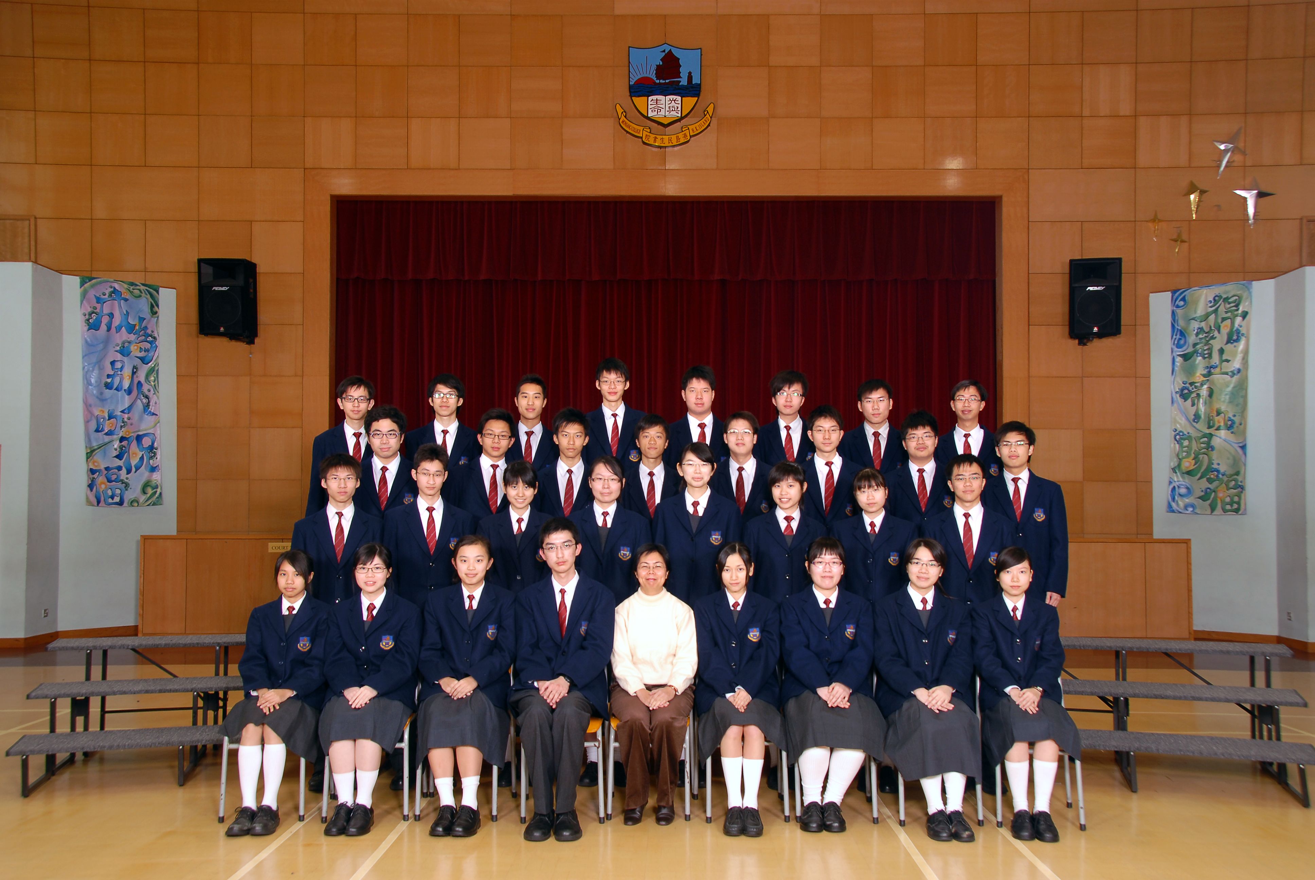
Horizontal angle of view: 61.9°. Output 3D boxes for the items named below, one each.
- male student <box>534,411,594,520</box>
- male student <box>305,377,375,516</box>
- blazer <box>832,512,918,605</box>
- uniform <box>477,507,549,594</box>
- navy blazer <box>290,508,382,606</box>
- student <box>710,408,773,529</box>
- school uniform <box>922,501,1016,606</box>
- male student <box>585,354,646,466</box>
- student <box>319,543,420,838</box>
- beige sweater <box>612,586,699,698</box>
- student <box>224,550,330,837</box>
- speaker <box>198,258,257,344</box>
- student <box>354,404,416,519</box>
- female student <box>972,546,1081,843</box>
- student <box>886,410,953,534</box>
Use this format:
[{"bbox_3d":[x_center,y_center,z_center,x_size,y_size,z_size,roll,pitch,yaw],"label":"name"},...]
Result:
[{"bbox_3d":[-0.466,0.678,5.933,0.480,1.706,0.290,0,-3,-3],"label":"male student"},{"bbox_3d":[-1.722,0.489,6.203,0.510,1.693,0.300,1,-3,-11],"label":"male student"},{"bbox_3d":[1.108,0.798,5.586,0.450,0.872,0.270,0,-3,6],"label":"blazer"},{"bbox_3d":[-0.711,0.672,5.689,0.440,0.660,0.270,0,-3,-7],"label":"uniform"},{"bbox_3d":[-1.652,0.700,5.648,0.480,0.720,0.280,1,-3,-16],"label":"navy blazer"},{"bbox_3d":[0.461,0.687,5.932,0.480,1.689,0.290,0,-3,3],"label":"student"},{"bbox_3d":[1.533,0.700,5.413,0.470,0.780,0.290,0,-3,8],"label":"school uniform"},{"bbox_3d":[-0.241,0.434,6.207,0.470,1.806,0.300,0,-3,-1],"label":"male student"},{"bbox_3d":[-1.336,1.086,5.010,0.450,1.235,0.640,0,-3,-7],"label":"student"},{"bbox_3d":[-0.014,0.937,5.132,0.410,0.483,0.360,0,-3,0],"label":"beige sweater"},{"bbox_3d":[-1.711,1.104,5.009,0.460,1.200,0.640,0,-3,-8],"label":"student"},{"bbox_3d":[-4.485,-1.447,11.431,0.500,0.780,0.420,0,2,5],"label":"speaker"},{"bbox_3d":[-1.431,0.665,5.755,0.480,1.701,0.310,0,-3,-10],"label":"student"},{"bbox_3d":[1.613,1.084,4.886,0.440,1.202,0.640,-1,-3,12],"label":"female student"},{"bbox_3d":[1.429,0.694,5.918,0.490,1.715,0.310,-1,-3,13],"label":"student"}]

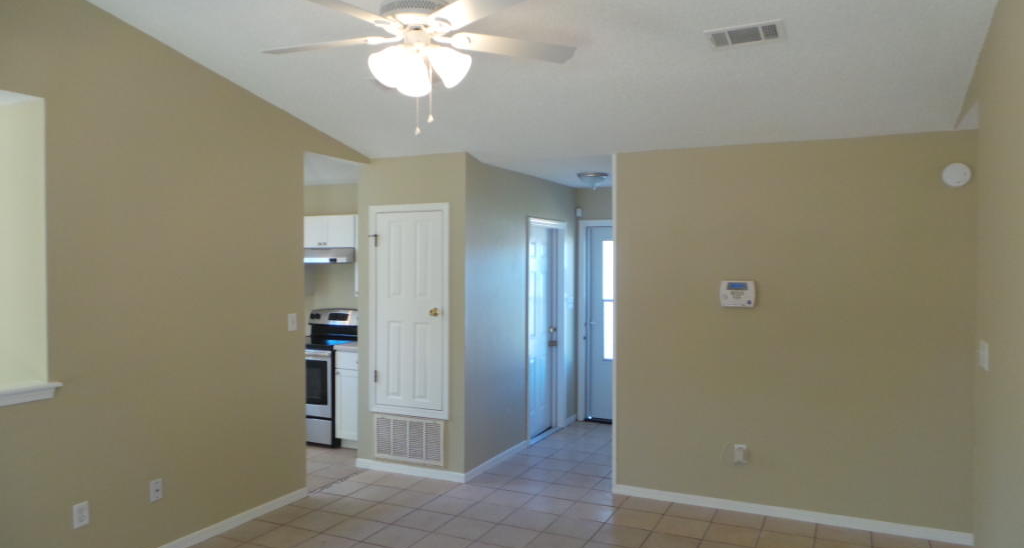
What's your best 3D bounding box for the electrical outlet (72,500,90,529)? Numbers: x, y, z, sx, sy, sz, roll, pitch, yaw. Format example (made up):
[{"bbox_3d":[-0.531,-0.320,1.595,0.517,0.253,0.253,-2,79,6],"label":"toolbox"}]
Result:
[{"bbox_3d":[-2.162,1.212,3.418,0.010,0.116,0.075,0,1,27],"label":"electrical outlet"}]

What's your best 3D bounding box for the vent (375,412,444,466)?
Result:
[{"bbox_3d":[-0.819,1.306,5.352,0.650,0.330,0.020,0,1,27],"label":"vent"}]

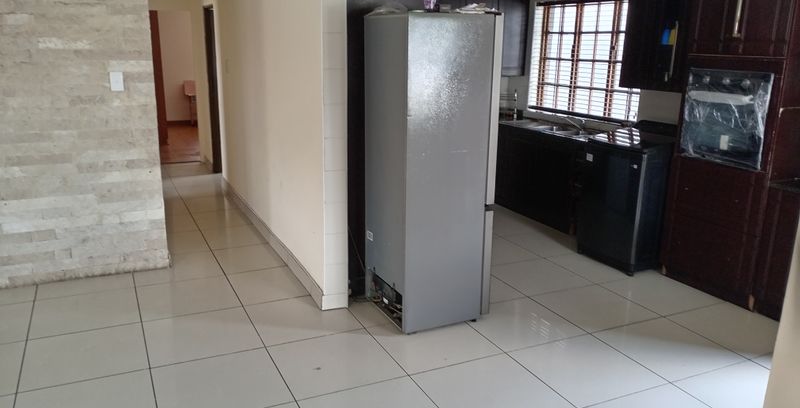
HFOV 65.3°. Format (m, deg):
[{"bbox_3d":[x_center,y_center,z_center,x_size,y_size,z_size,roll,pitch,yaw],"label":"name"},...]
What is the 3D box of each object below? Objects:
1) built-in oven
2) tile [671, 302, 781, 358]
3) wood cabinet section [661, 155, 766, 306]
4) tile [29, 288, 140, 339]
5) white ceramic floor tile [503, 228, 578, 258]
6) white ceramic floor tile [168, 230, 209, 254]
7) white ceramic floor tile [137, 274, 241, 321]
[{"bbox_3d":[2.350,-0.588,4.196,0.550,0.600,0.600,-6,16,-25],"label":"built-in oven"},{"bbox_3d":[2.070,0.768,3.845,0.600,0.010,0.600,-6,16,-25],"label":"tile"},{"bbox_3d":[2.405,0.140,4.440,0.580,0.910,0.730,-6,16,-25],"label":"wood cabinet section"},{"bbox_3d":[-1.953,0.672,3.899,0.600,0.010,0.600,-6,16,-25],"label":"tile"},{"bbox_3d":[1.303,0.350,5.408,0.600,0.010,0.600,-6,16,-25],"label":"white ceramic floor tile"},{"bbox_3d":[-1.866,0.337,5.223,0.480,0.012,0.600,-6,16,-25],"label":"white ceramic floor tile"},{"bbox_3d":[-1.402,0.619,4.136,0.597,0.012,0.597,-6,16,-25],"label":"white ceramic floor tile"}]

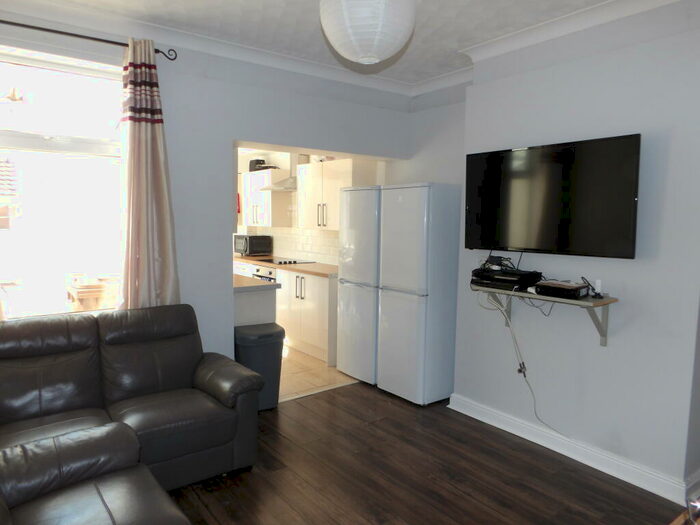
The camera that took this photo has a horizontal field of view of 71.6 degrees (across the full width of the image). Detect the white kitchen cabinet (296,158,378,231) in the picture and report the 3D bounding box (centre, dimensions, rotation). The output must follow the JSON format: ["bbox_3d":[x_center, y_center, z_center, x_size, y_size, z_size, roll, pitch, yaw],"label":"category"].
[{"bbox_3d":[-0.162,-0.718,5.281,0.323,0.710,1.023,-4,7,-37],"label":"white kitchen cabinet"}]

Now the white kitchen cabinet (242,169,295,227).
[{"bbox_3d":[-1.106,-0.847,6.522,0.323,0.715,0.807,-4,7,-37],"label":"white kitchen cabinet"}]

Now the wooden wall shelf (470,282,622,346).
[{"bbox_3d":[1.161,0.323,2.996,0.289,0.293,0.802,-4,7,-37],"label":"wooden wall shelf"}]

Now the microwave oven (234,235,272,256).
[{"bbox_3d":[-1.363,-0.237,6.837,0.351,0.266,0.466,-4,7,-37],"label":"microwave oven"}]

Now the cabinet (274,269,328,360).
[{"bbox_3d":[-0.297,0.532,5.334,0.574,0.882,1.045,-4,7,-37],"label":"cabinet"}]

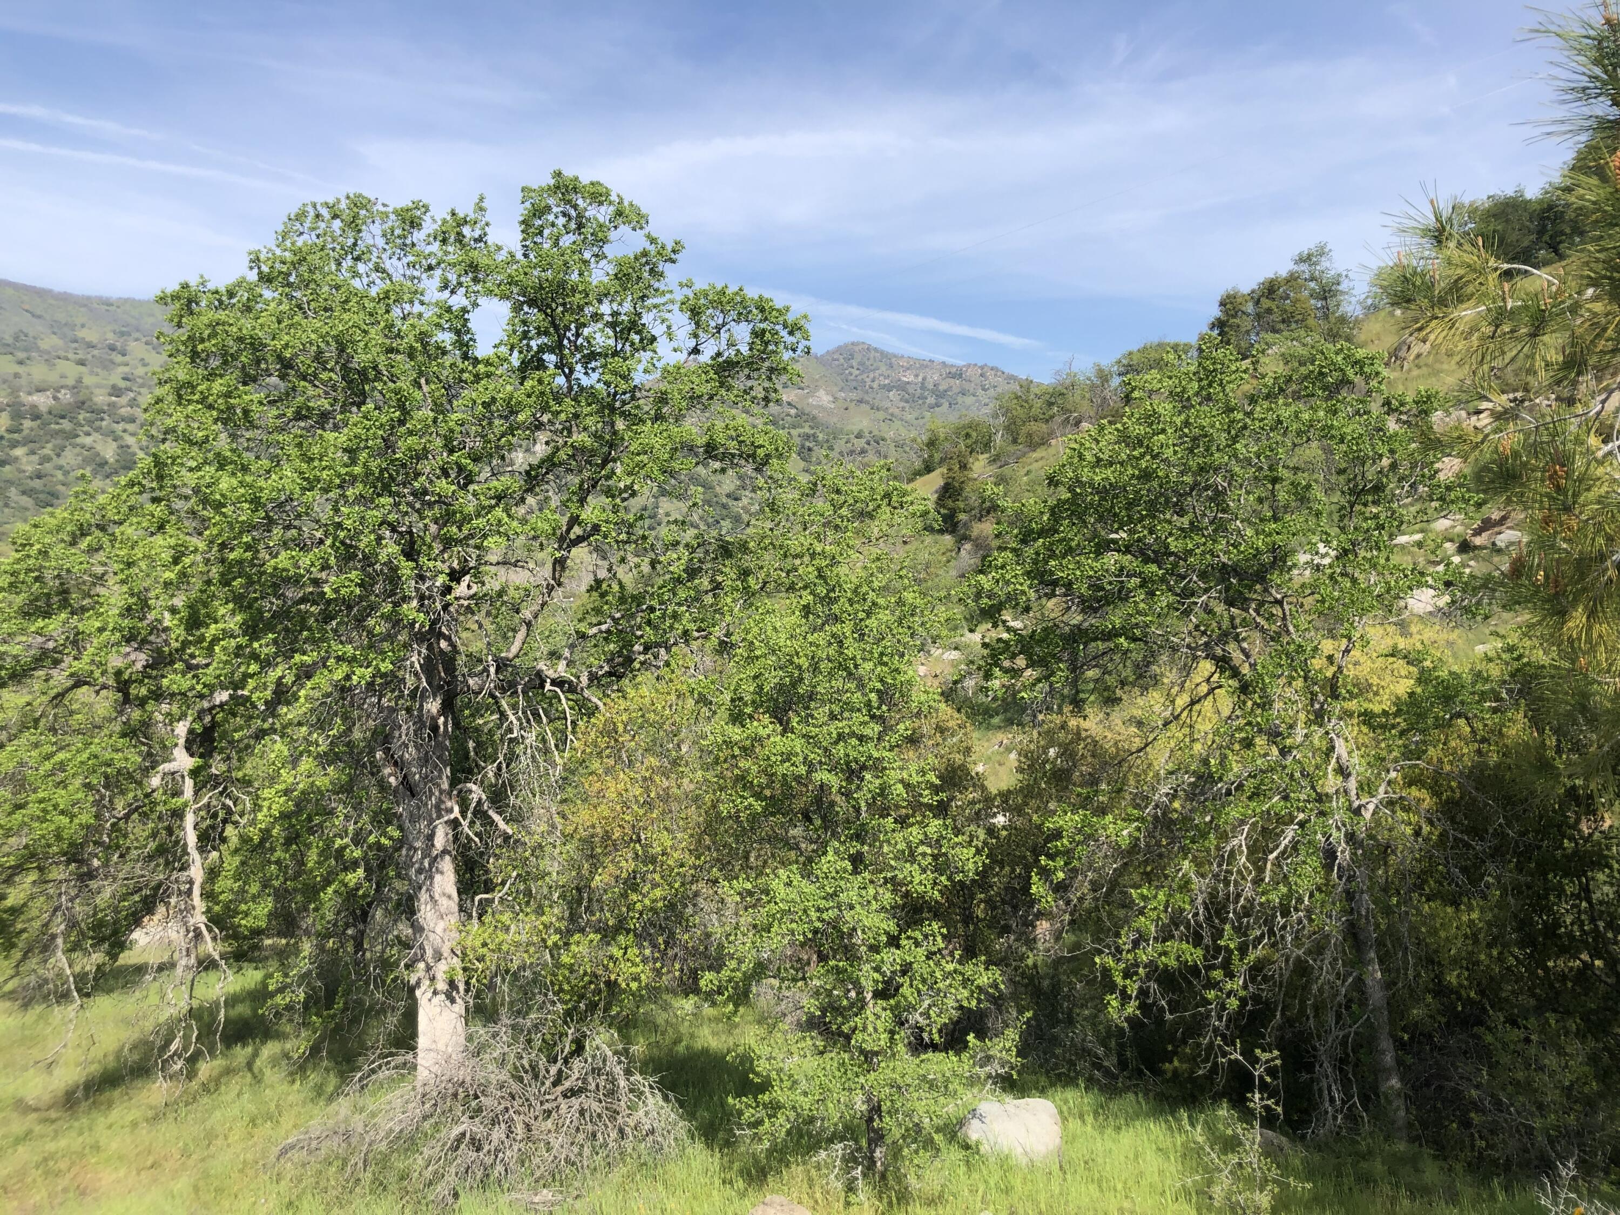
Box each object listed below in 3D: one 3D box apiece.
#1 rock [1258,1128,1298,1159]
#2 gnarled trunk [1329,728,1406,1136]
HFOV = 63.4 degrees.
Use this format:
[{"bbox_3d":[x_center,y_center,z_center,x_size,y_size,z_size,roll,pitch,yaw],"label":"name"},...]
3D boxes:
[{"bbox_3d":[4.960,5.699,13.900,0.450,0.320,0.400,0,0,0],"label":"rock"},{"bbox_3d":[6.091,3.577,14.300,0.860,4.500,0.620,0,0,0],"label":"gnarled trunk"}]

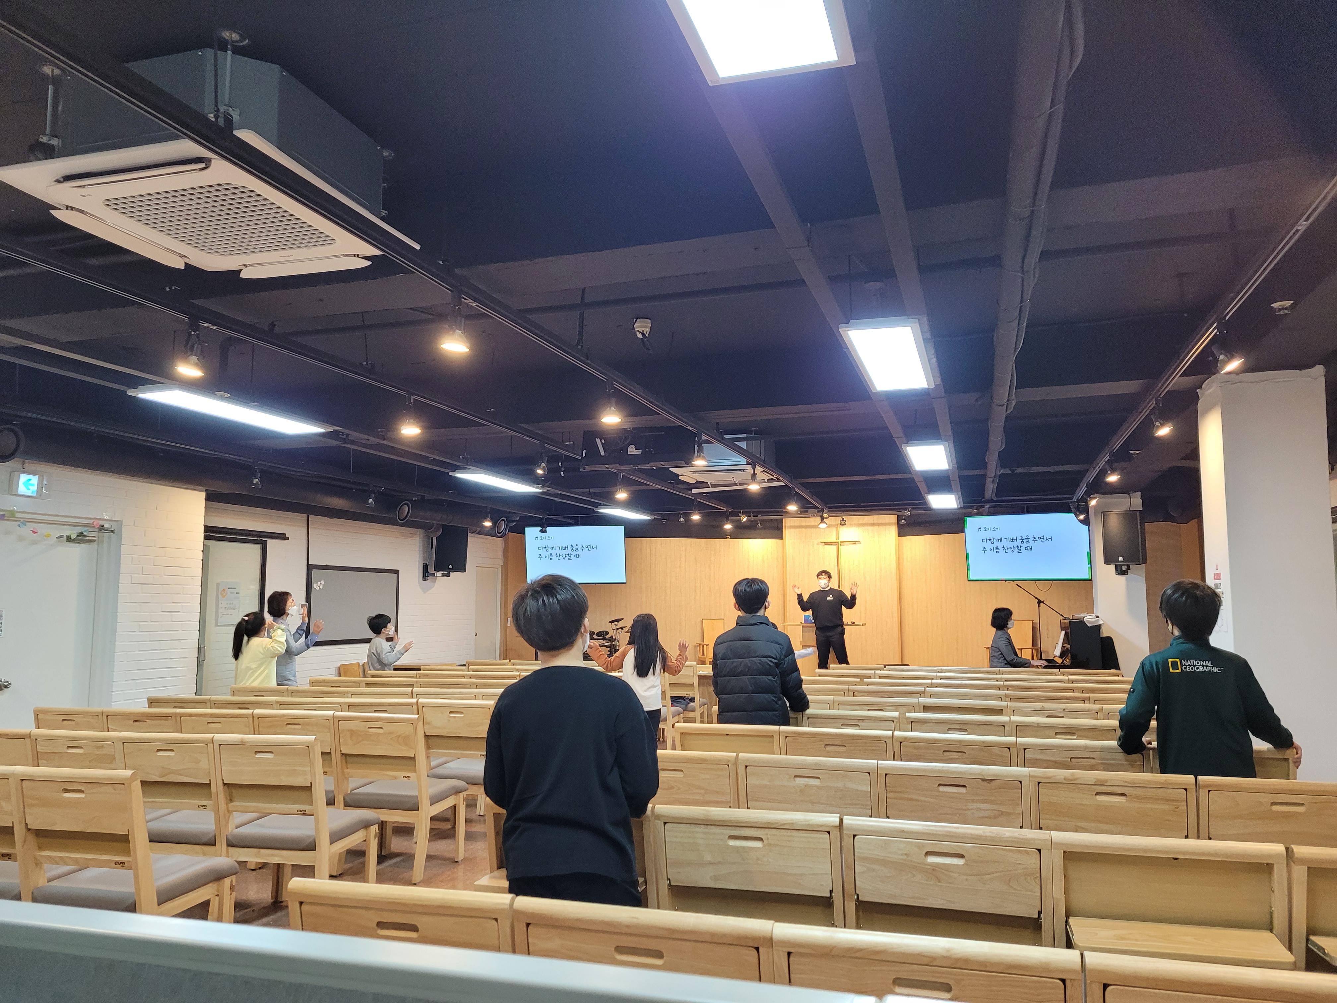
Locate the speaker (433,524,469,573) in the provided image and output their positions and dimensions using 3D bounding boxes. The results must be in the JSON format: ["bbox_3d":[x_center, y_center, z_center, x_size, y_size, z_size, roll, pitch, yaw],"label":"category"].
[{"bbox_3d":[-3.040,0.658,14.050,0.460,0.670,0.400,2,-6,-17],"label":"speaker"}]

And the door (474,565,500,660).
[{"bbox_3d":[-2.900,2.045,16.001,0.090,2.070,0.880,-2,-6,17],"label":"door"}]

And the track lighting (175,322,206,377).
[{"bbox_3d":[-1.921,-0.613,4.032,0.110,0.210,0.110,-5,-8,43],"label":"track lighting"}]

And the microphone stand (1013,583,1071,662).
[{"bbox_3d":[4.635,1.798,12.477,0.750,1.550,0.600,-2,-6,17],"label":"microphone stand"}]

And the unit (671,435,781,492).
[{"bbox_3d":[0.613,-0.396,10.216,0.970,0.420,0.980,-2,-6,17],"label":"unit"}]

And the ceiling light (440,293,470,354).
[{"bbox_3d":[-0.787,-0.652,3.691,0.103,0.205,0.103,0,-6,0],"label":"ceiling light"}]

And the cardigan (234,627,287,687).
[{"bbox_3d":[-3.140,1.221,7.700,0.350,0.560,0.280,-4,-7,37],"label":"cardigan"}]

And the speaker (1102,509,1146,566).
[{"bbox_3d":[5.827,0.474,12.850,0.460,0.670,0.400,-5,-7,39],"label":"speaker"}]

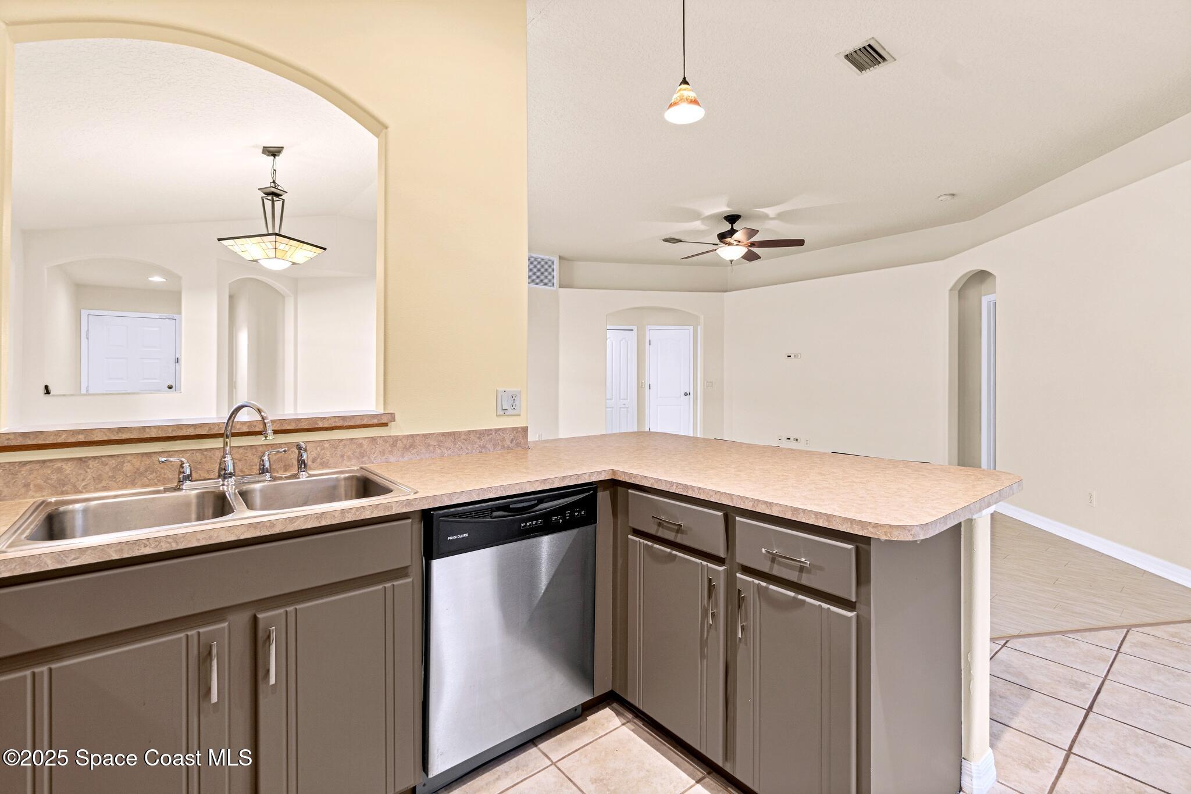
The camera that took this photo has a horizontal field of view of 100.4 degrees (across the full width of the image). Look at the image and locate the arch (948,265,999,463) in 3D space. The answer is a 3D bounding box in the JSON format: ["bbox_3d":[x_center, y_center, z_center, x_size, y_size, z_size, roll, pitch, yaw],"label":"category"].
[{"bbox_3d":[3.823,-0.113,4.980,0.120,2.305,0.770,0,2,7],"label":"arch"}]

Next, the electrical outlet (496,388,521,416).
[{"bbox_3d":[-0.396,0.025,2.258,0.122,0.122,0.012,-1,2,-38],"label":"electrical outlet"}]

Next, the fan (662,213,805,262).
[{"bbox_3d":[1.465,-1.690,5.300,1.370,0.500,1.340,0,1,0],"label":"fan"}]

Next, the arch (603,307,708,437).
[{"bbox_3d":[0.885,-0.212,7.530,1.510,2.290,0.130,0,2,-9],"label":"arch"}]

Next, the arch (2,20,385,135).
[{"bbox_3d":[-1.234,-1.097,1.682,0.980,0.150,0.125,-1,2,-38],"label":"arch"}]

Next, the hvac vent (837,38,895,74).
[{"bbox_3d":[1.481,-1.850,2.716,0.290,0.030,0.190,-1,2,-38],"label":"hvac vent"}]

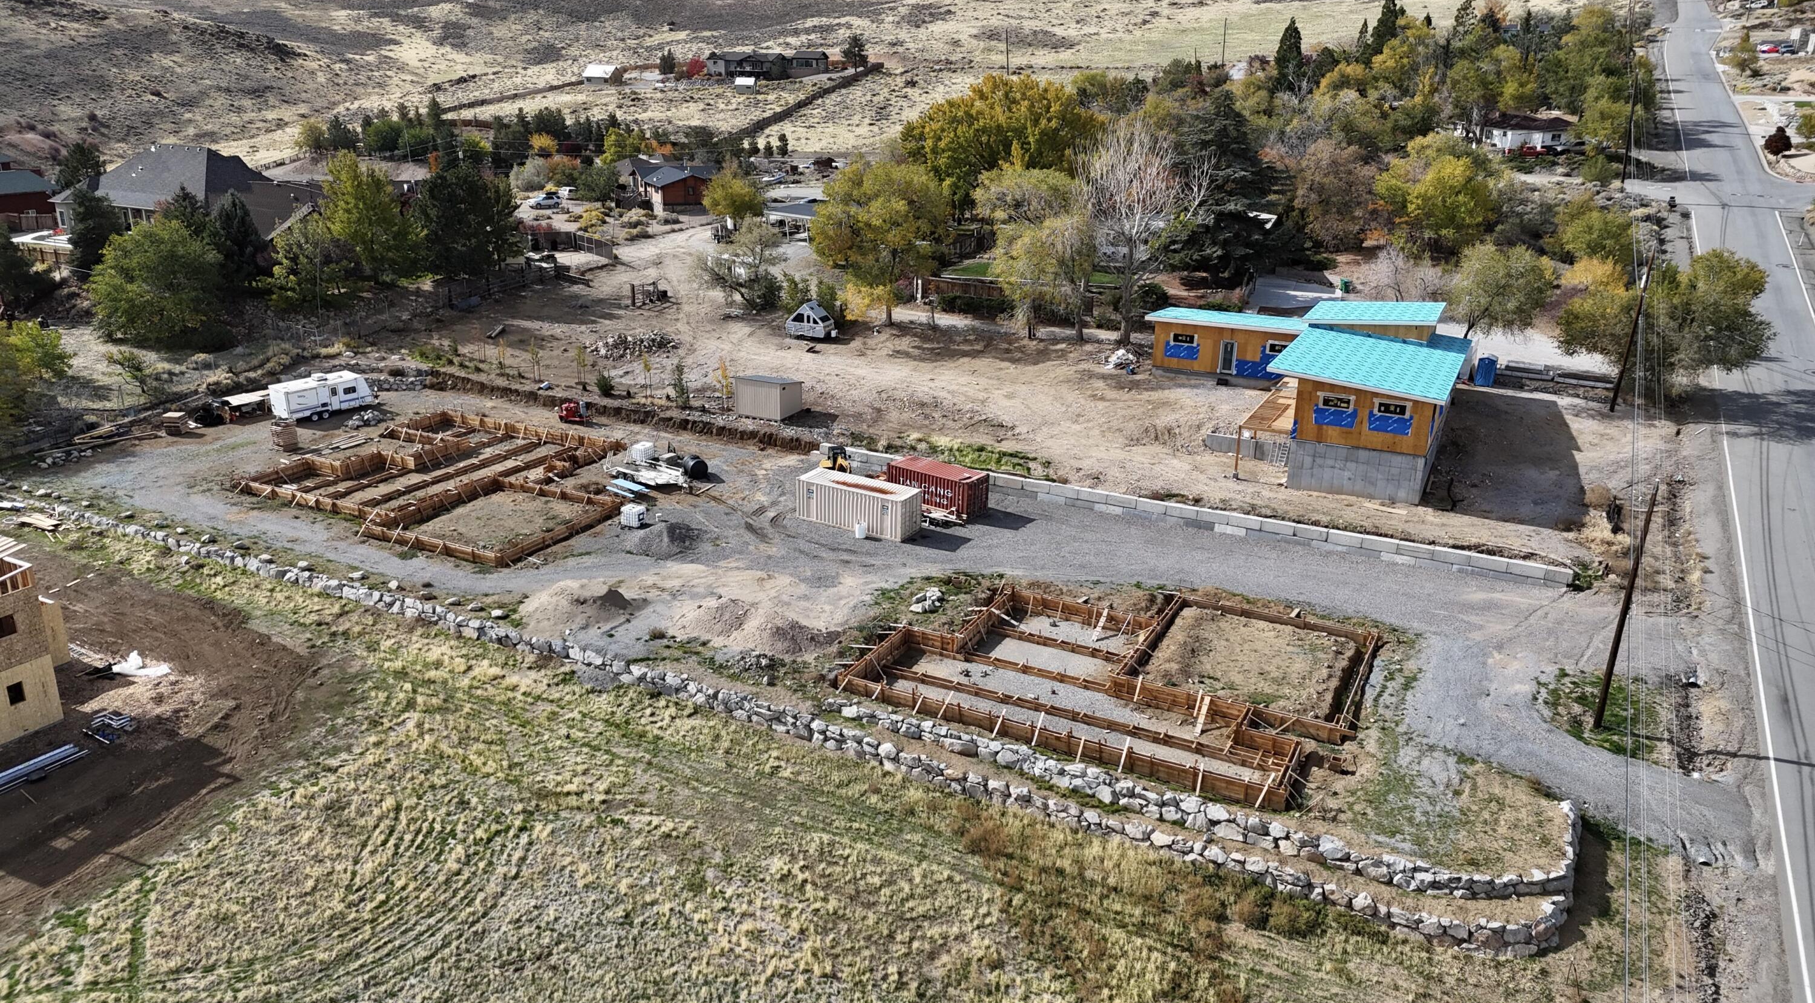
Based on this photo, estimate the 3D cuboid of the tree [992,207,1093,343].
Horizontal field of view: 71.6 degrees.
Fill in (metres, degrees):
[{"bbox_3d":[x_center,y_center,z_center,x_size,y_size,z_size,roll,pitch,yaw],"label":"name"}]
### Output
[{"bbox_3d":[11.555,-19.089,105.718,8.350,10.810,8.090,1,20,0],"label":"tree"}]

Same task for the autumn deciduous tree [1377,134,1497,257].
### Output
[{"bbox_3d":[48.400,-28.006,115.314,11.090,10.520,11.090,9,20,21],"label":"autumn deciduous tree"}]

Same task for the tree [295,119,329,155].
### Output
[{"bbox_3d":[-97.506,-59.818,206.040,5.660,5.700,5.490,1,20,0],"label":"tree"}]

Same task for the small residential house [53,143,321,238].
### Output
[{"bbox_3d":[-72.264,-31.349,128.012,27.000,7.800,14.500,11,22,27],"label":"small residential house"}]

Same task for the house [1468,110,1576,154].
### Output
[{"bbox_3d":[83.543,-50.039,170.578,13.500,4.700,9.000,10,21,26],"label":"house"}]

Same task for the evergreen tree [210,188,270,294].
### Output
[{"bbox_3d":[-69.472,-26.955,130.767,6.080,10.490,5.900,1,20,0],"label":"evergreen tree"}]

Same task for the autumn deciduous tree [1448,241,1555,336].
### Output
[{"bbox_3d":[43.909,-15.619,92.894,7.510,6.900,7.510,10,20,24],"label":"autumn deciduous tree"}]

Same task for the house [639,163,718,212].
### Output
[{"bbox_3d":[-28.388,-38.741,156.279,8.800,4.800,9.500,-7,21,-21],"label":"house"}]

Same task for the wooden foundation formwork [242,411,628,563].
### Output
[{"bbox_3d":[-28.703,-1.584,82.552,24.800,1.000,21.000,10,21,24],"label":"wooden foundation formwork"}]

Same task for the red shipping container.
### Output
[{"bbox_3d":[1.932,-0.884,79.772,6.060,2.560,2.440,14,24,35],"label":"red shipping container"}]

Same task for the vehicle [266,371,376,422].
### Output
[{"bbox_3d":[-44.160,-8.100,95.930,2.500,3.000,7.500,15,23,34],"label":"vehicle"}]

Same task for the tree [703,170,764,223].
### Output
[{"bbox_3d":[-19.564,-33.970,141.972,6.700,6.254,6.700,0,19,0],"label":"tree"}]

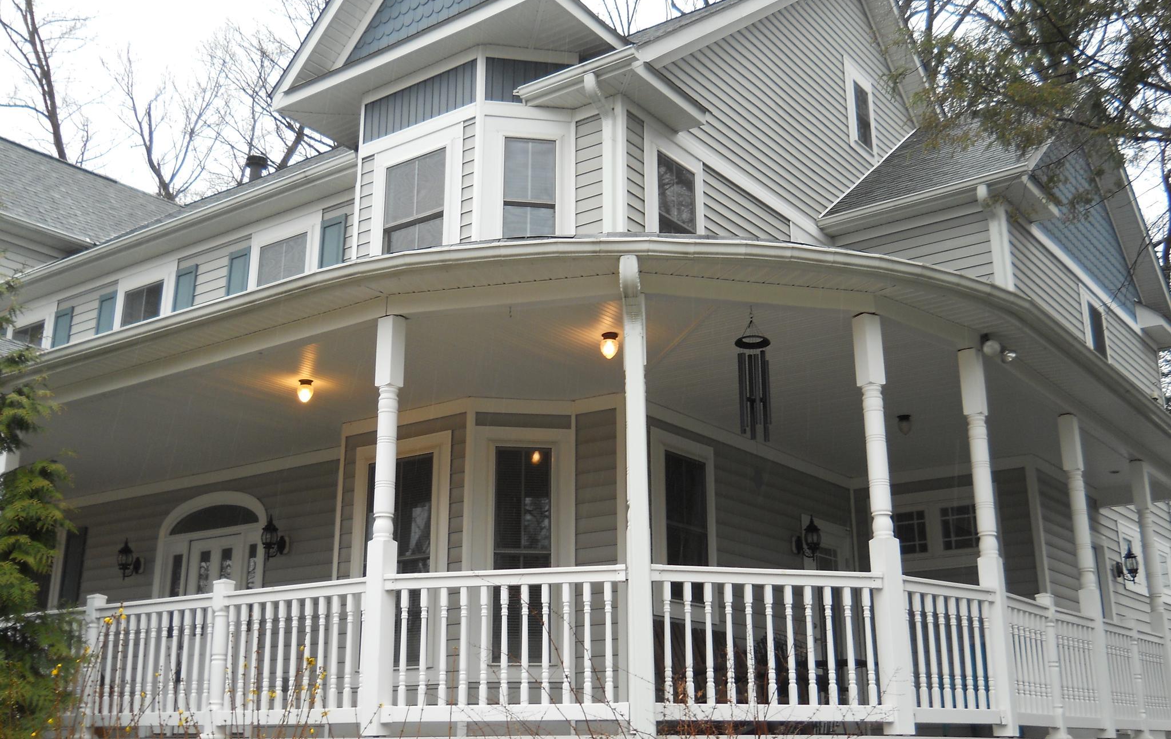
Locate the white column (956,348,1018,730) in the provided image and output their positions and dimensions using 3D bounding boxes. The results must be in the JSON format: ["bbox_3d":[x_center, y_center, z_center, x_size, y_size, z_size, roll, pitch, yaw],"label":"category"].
[{"bbox_3d":[2.660,1.094,8.274,0.135,2.540,0.135,-12,-20,34],"label":"white column"}]

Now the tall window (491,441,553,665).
[{"bbox_3d":[-0.522,1.520,10.371,0.487,1.795,0.100,2,-17,-9],"label":"tall window"}]

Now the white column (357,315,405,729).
[{"bbox_3d":[-1.208,0.897,7.550,0.135,2.540,0.135,-12,-20,34],"label":"white column"}]

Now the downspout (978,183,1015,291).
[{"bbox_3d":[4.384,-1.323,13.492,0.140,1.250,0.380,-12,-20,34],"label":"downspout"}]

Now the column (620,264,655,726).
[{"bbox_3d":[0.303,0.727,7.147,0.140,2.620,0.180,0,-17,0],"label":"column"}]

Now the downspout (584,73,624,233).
[{"bbox_3d":[0.102,-1.906,11.108,0.140,1.400,0.380,-12,-20,34],"label":"downspout"}]

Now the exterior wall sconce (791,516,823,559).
[{"bbox_3d":[2.224,1.696,12.572,0.270,0.465,0.165,-12,-20,34],"label":"exterior wall sconce"}]

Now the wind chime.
[{"bbox_3d":[1.018,0.029,7.587,0.215,0.839,0.215,0,-17,0],"label":"wind chime"}]

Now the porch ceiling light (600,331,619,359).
[{"bbox_3d":[0.178,-0.161,9.051,0.135,0.185,0.135,0,-17,0],"label":"porch ceiling light"}]

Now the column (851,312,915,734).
[{"bbox_3d":[1.793,0.883,7.556,0.135,2.540,0.135,9,-19,-29],"label":"column"}]

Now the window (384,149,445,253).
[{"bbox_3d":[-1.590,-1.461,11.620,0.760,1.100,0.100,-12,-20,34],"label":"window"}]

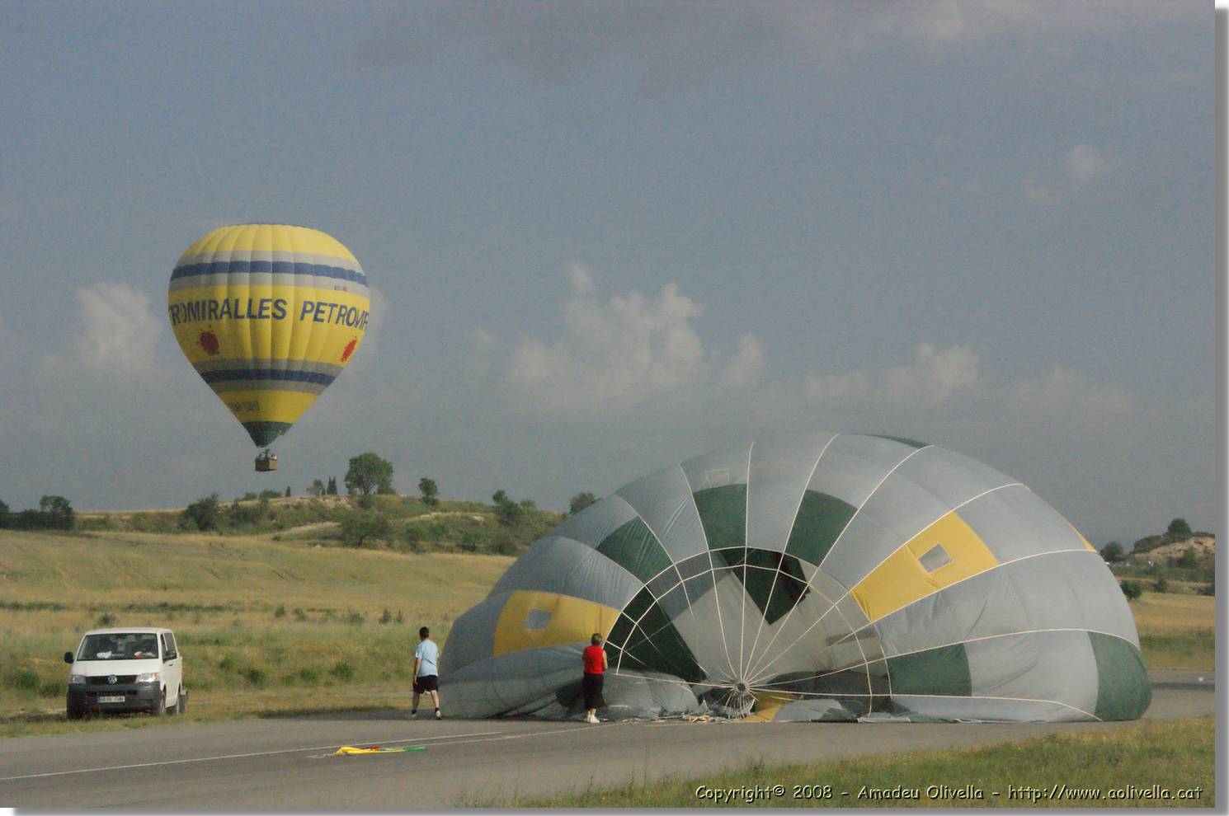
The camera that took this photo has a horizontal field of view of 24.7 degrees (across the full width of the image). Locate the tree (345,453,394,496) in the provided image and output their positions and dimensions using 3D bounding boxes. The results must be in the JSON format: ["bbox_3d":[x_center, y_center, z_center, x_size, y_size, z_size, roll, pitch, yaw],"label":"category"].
[{"bbox_3d":[-39.373,10.681,450.000,7.910,6.990,7.520,0,-4,0],"label":"tree"}]

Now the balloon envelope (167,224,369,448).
[{"bbox_3d":[-29.360,-6.052,238.000,17.100,18.900,17.100,0,-4,0],"label":"balloon envelope"}]

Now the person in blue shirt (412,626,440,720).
[{"bbox_3d":[-3.554,4.997,52.800,0.520,1.750,0.650,2,-5,-30],"label":"person in blue shirt"}]

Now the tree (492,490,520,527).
[{"bbox_3d":[-16.179,15.041,420.000,4.200,5.650,3.990,0,-4,0],"label":"tree"}]

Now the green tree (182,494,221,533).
[{"bbox_3d":[-57.526,14.572,390.000,5.510,5.380,5.240,0,-4,0],"label":"green tree"}]

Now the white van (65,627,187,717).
[{"bbox_3d":[-10.190,5.525,58.600,1.950,1.950,4.900,0,-4,-4],"label":"white van"}]

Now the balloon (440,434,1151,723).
[{"bbox_3d":[3.770,3.329,57.000,13.800,5.600,11.500,0,-4,5],"label":"balloon"}]

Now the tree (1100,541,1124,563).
[{"bbox_3d":[99.327,28.749,560.000,4.830,4.440,4.590,0,-4,0],"label":"tree"}]

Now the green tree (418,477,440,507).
[{"bbox_3d":[-29.828,13.476,450.000,3.410,4.810,3.240,0,-4,0],"label":"green tree"}]

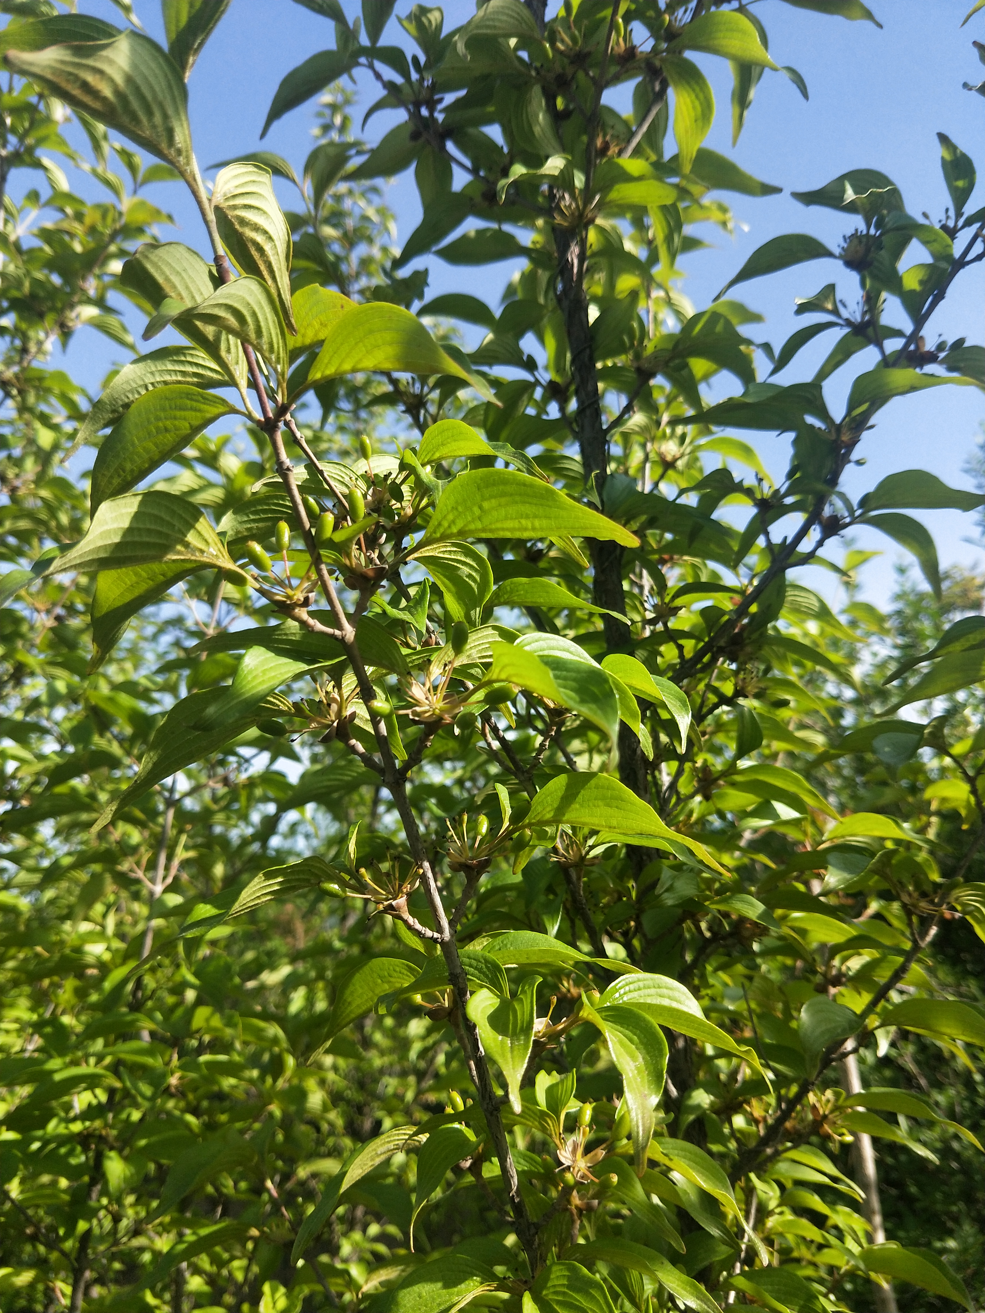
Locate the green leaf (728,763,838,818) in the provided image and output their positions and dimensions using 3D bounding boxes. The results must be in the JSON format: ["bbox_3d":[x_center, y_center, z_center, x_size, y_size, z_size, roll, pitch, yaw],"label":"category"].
[{"bbox_3d":[0.193,0.089,0.630,0.076,0.020,0.034,21,21,8],"label":"green leaf"}]

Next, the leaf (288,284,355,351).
[{"bbox_3d":[-0.079,-0.163,0.460,0.052,0.034,0.025,-8,-7,-33],"label":"leaf"}]

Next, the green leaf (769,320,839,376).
[{"bbox_3d":[0.204,-0.202,0.620,0.076,0.018,0.028,-37,-23,-23],"label":"green leaf"}]

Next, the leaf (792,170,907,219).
[{"bbox_3d":[0.262,-0.340,0.700,0.079,0.033,0.030,7,-15,-5],"label":"leaf"}]

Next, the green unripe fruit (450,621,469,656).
[{"bbox_3d":[-0.014,-0.008,0.400,0.007,0.014,0.007,7,-6,0],"label":"green unripe fruit"}]

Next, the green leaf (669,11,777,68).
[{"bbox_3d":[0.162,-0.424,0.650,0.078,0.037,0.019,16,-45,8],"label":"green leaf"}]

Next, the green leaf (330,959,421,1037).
[{"bbox_3d":[-0.060,0.173,0.480,0.058,0.030,0.026,-31,-12,6],"label":"green leaf"}]

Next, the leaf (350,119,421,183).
[{"bbox_3d":[-0.073,-0.346,0.650,0.060,0.021,0.030,-37,-17,-6],"label":"leaf"}]

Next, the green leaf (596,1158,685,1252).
[{"bbox_3d":[0.076,0.278,0.480,0.019,0.064,0.027,-39,7,37],"label":"green leaf"}]

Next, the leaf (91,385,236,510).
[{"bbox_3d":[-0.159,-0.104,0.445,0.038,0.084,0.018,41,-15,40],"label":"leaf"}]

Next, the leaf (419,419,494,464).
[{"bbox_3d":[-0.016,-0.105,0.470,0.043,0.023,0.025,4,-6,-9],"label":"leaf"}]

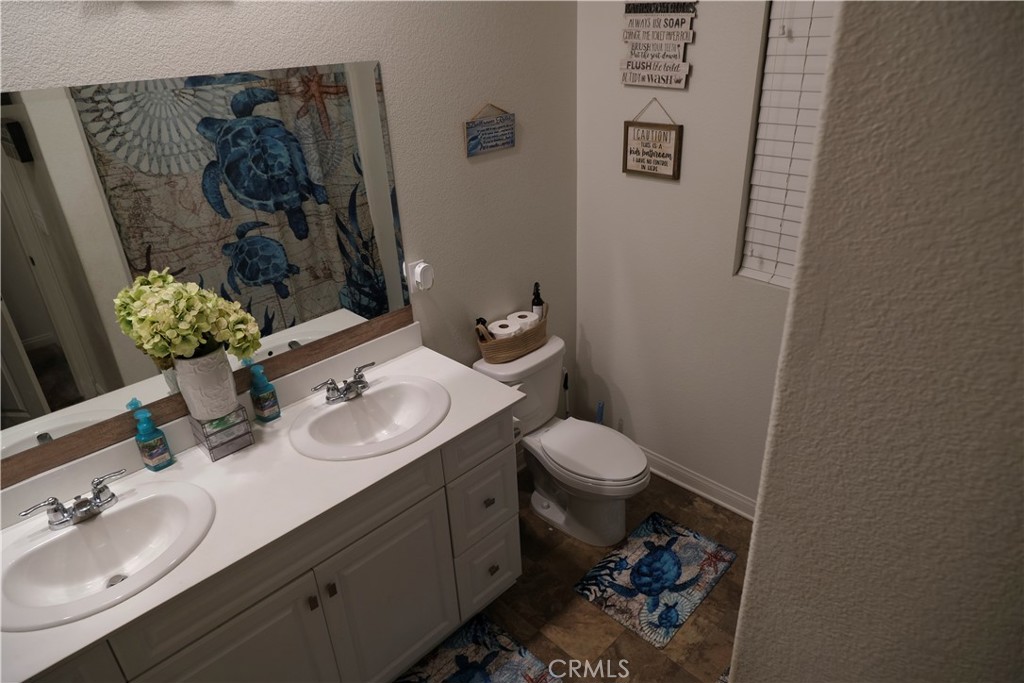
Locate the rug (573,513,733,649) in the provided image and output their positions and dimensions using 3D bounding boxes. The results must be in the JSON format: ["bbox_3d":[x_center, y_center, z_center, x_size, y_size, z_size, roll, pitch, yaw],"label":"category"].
[{"bbox_3d":[0.584,0.922,2.618,0.400,0.010,0.582,20,35,39],"label":"rug"}]

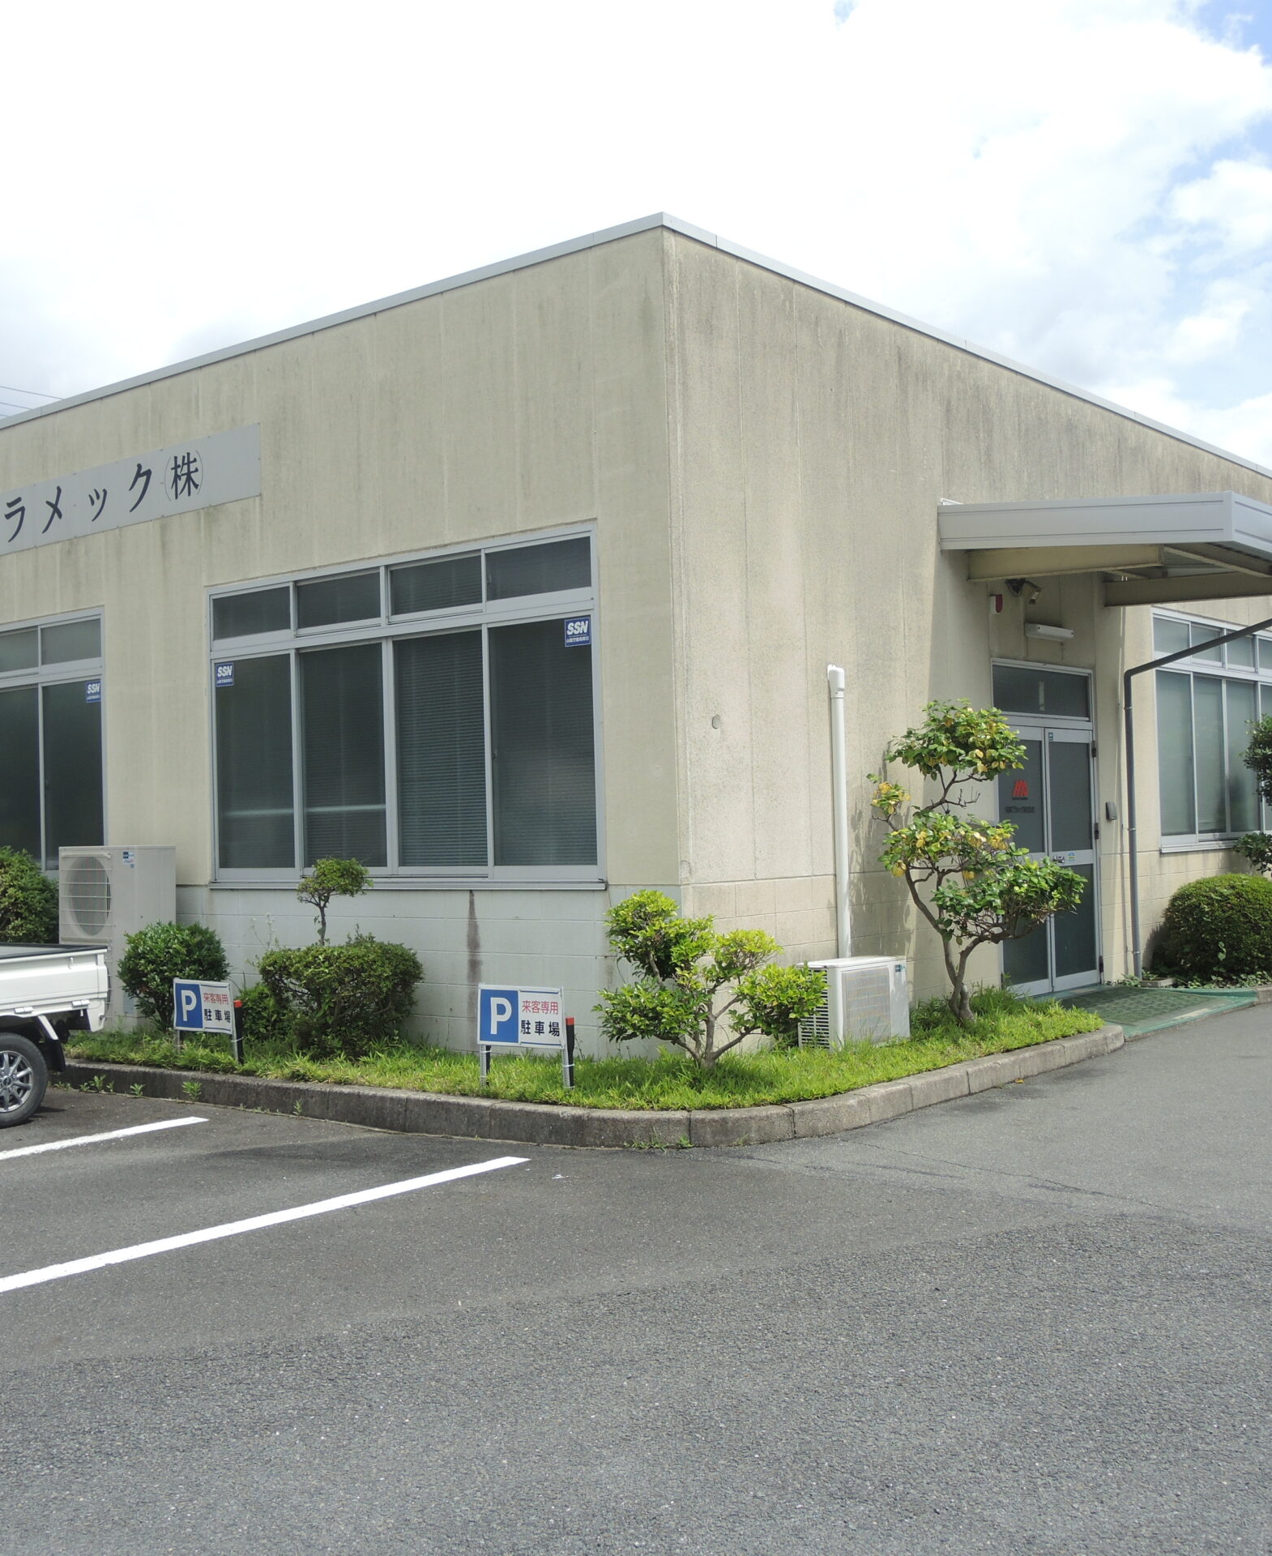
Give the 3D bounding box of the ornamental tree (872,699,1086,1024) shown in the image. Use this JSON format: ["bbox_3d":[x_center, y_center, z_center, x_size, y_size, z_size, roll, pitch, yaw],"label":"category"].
[{"bbox_3d":[2.084,0.507,10.200,1.200,1.960,1.120,-3,-2,39],"label":"ornamental tree"}]

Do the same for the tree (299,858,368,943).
[{"bbox_3d":[-1.850,1.080,10.266,0.460,1.150,0.440,-3,-2,39],"label":"tree"}]

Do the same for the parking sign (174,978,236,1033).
[{"bbox_3d":[-2.728,1.434,10.558,0.600,0.330,0.040,-3,-2,39],"label":"parking sign"}]

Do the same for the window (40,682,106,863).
[{"bbox_3d":[-4.350,-0.009,12.996,0.880,1.480,0.070,-3,-2,39],"label":"window"}]

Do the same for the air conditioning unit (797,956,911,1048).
[{"bbox_3d":[1.298,1.371,9.955,0.290,0.550,0.780,-3,-2,39],"label":"air conditioning unit"}]

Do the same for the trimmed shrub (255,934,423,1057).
[{"bbox_3d":[-1.794,1.324,10.120,0.970,0.760,0.760,-3,-2,39],"label":"trimmed shrub"}]

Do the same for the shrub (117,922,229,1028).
[{"bbox_3d":[-2.992,1.310,10.850,0.690,0.750,0.660,-3,-2,39],"label":"shrub"}]

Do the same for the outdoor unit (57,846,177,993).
[{"bbox_3d":[-3.609,1.099,11.708,0.932,1.210,0.330,-3,-2,39],"label":"outdoor unit"}]

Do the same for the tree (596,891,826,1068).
[{"bbox_3d":[0.390,1.052,8.680,1.180,0.930,0.880,-2,-1,2],"label":"tree"}]

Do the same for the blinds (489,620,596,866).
[{"bbox_3d":[-0.551,-0.201,9.851,0.820,1.450,0.050,-3,-2,39],"label":"blinds"}]

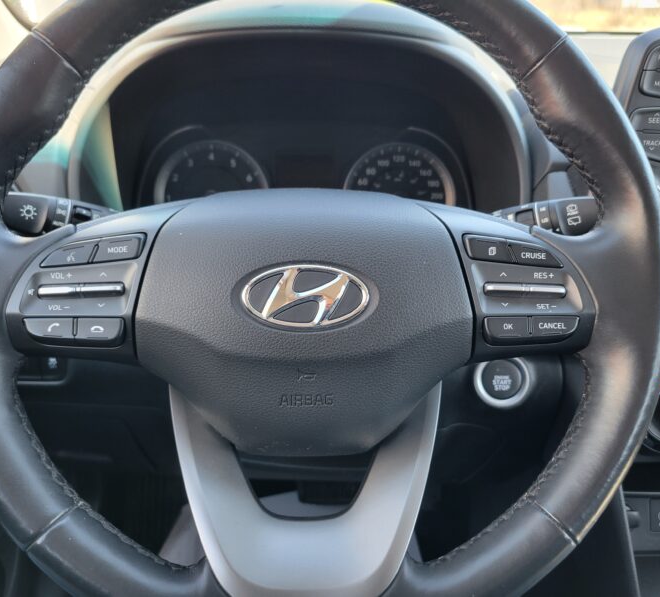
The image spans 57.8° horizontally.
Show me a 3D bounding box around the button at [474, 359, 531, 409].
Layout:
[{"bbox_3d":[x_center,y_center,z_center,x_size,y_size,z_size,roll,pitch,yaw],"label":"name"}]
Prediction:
[{"bbox_3d":[0.124,0.060,0.430,0.039,0.037,0.015,0,-1,5],"label":"button"}]

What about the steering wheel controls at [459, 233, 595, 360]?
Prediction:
[{"bbox_3d":[0.099,-0.001,0.300,0.064,0.061,0.025,0,-6,2],"label":"steering wheel controls"}]

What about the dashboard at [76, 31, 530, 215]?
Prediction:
[{"bbox_3d":[-0.020,-0.112,0.455,0.315,0.142,0.100,0,2,-1],"label":"dashboard"}]

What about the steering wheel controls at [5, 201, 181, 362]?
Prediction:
[{"bbox_3d":[-0.118,-0.009,0.300,0.082,0.078,0.028,0,-6,-2],"label":"steering wheel controls"}]

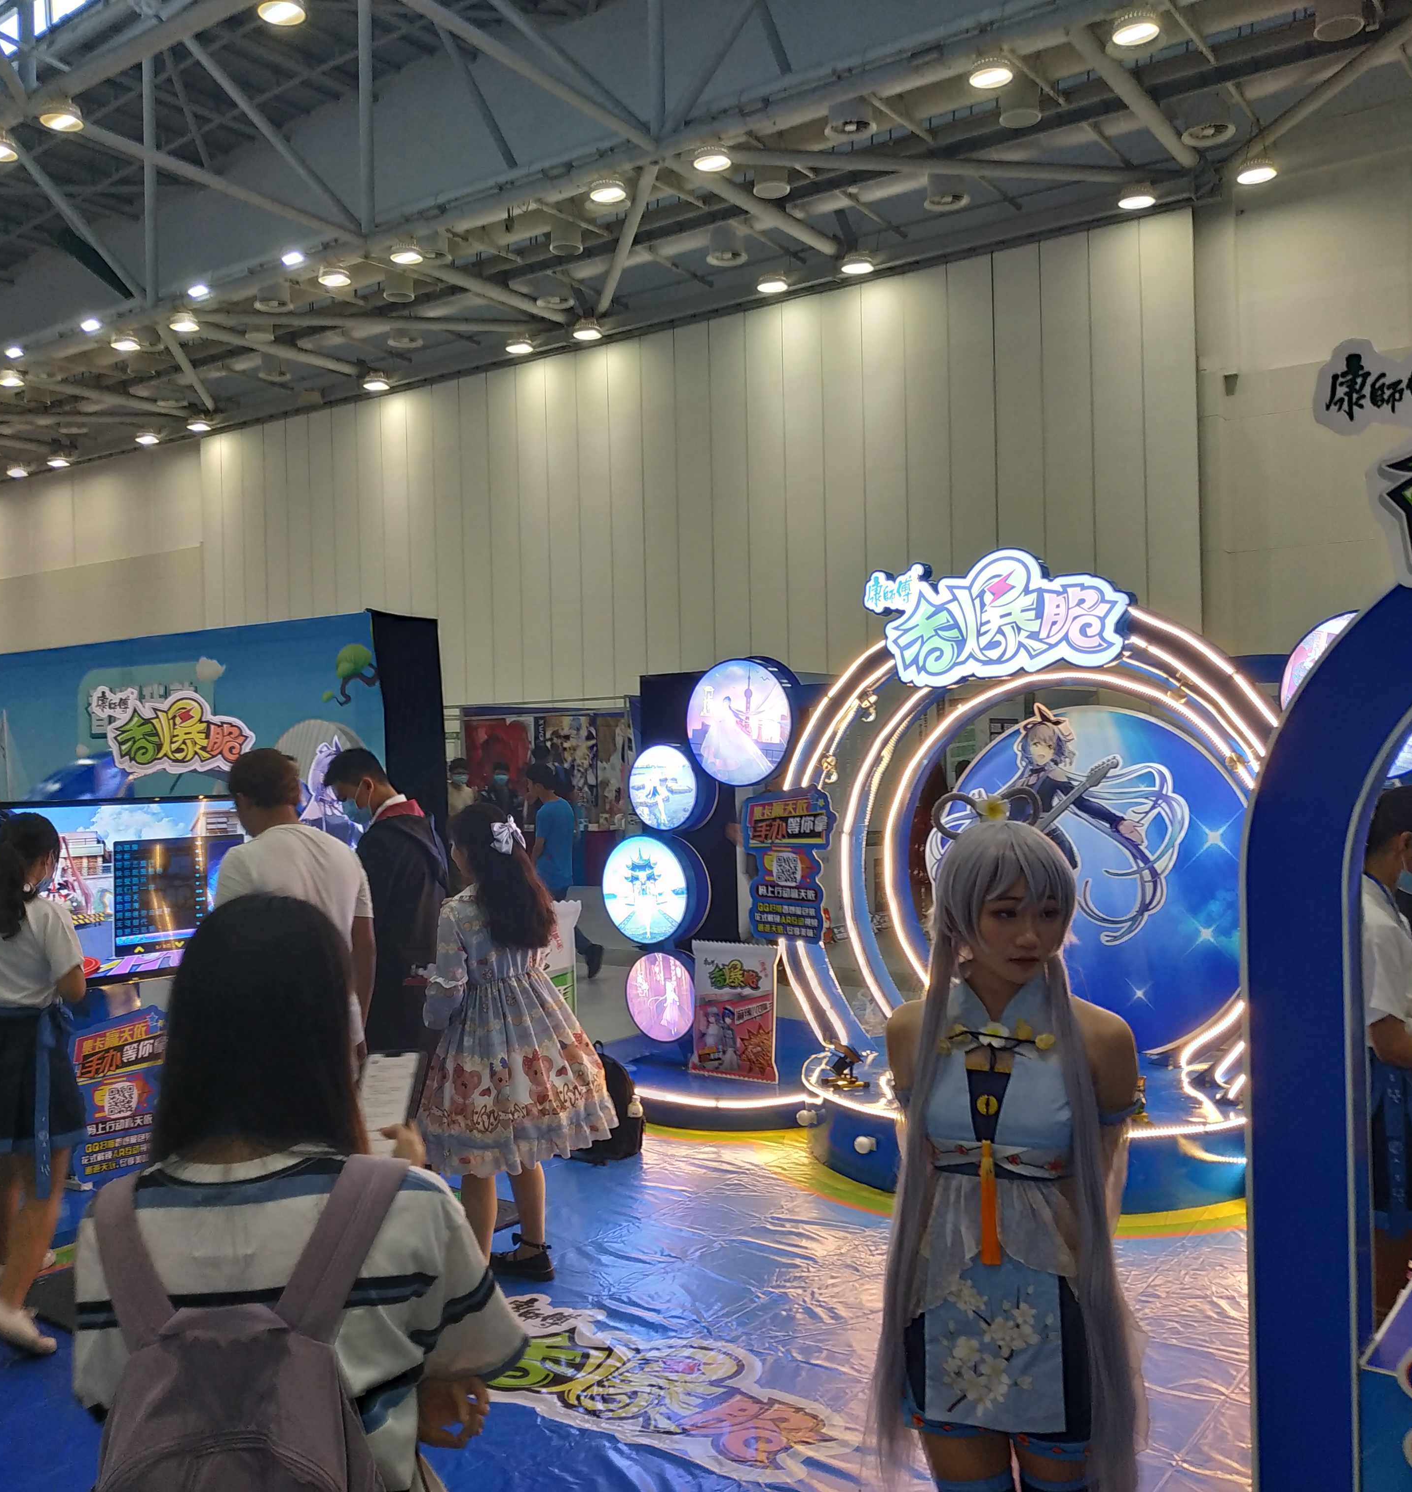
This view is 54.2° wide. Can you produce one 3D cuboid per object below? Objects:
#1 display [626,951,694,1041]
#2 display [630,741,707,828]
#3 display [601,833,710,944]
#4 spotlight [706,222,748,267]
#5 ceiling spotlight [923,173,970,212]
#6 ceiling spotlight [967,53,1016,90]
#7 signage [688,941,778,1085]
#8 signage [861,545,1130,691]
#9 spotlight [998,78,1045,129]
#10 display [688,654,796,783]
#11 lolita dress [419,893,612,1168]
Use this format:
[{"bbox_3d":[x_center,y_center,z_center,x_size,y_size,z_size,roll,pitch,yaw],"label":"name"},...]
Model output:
[{"bbox_3d":[-0.173,1.304,7.230,0.465,0.465,0.200,-1,-1,34],"label":"display"},{"bbox_3d":[-0.164,0.217,7.227,0.449,0.449,0.210,-1,-1,34],"label":"display"},{"bbox_3d":[-0.255,0.753,7.296,0.568,0.568,0.220,-1,-1,34],"label":"display"},{"bbox_3d":[0.397,-9.418,25.846,0.770,0.550,0.770,-1,-1,0],"label":"spotlight"},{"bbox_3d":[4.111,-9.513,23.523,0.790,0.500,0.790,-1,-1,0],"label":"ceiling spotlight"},{"bbox_3d":[3.681,-8.733,17.788,0.560,0.270,0.560,-1,-1,0],"label":"ceiling spotlight"},{"bbox_3d":[0.143,1.325,6.881,0.500,0.670,0.060,-1,-1,34],"label":"signage"},{"bbox_3d":[1.261,-0.552,6.052,1.200,0.560,0.110,-1,-1,34],"label":"signage"},{"bbox_3d":[4.705,-9.646,20.642,0.630,0.500,0.630,-1,-1,0],"label":"spotlight"},{"bbox_3d":[0.220,-0.115,6.945,0.632,0.632,0.180,-1,-1,34],"label":"display"},{"bbox_3d":[-0.628,0.916,4.566,0.580,0.870,0.650,-2,-1,44],"label":"lolita dress"}]

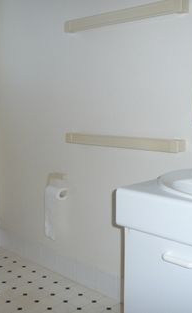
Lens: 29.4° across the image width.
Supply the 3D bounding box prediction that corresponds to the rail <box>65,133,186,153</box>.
[{"bbox_3d":[0.109,-0.076,1.811,0.719,0.056,0.058,7,9,44],"label":"rail"}]

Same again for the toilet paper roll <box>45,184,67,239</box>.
[{"bbox_3d":[-0.233,0.329,2.164,0.110,0.315,0.073,7,9,44],"label":"toilet paper roll"}]

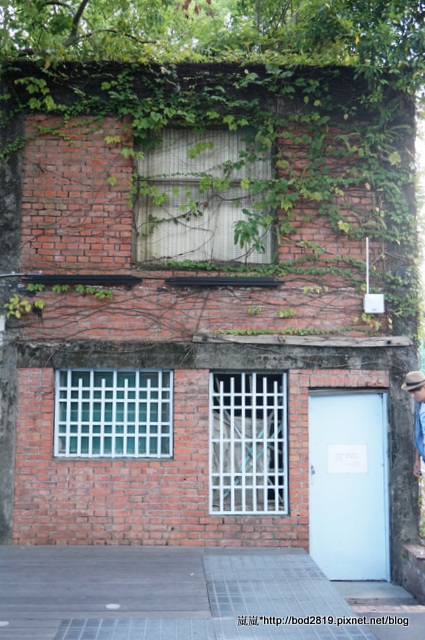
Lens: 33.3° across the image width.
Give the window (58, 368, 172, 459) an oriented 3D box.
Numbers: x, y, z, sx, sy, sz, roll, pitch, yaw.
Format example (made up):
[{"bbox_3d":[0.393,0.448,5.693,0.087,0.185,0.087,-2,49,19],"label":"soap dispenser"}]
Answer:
[{"bbox_3d":[-1.007,0.962,7.333,1.210,0.899,0.070,0,-5,-2],"label":"window"}]

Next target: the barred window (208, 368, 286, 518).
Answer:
[{"bbox_3d":[0.377,1.270,7.373,0.798,1.457,0.090,0,-5,-2],"label":"barred window"}]

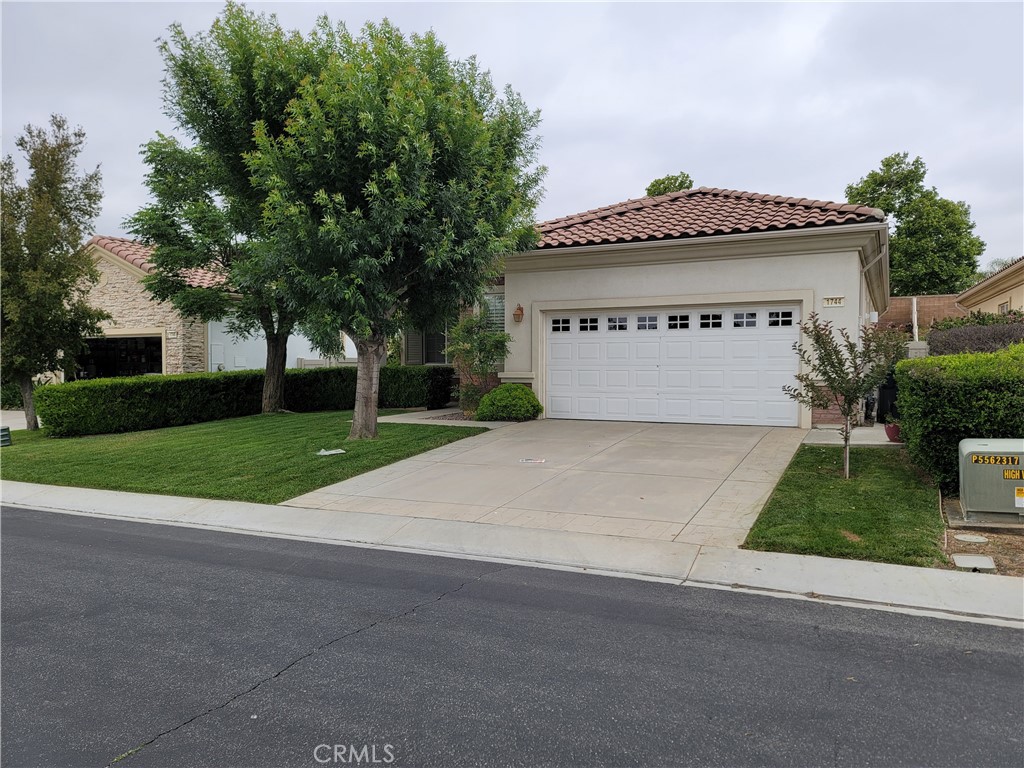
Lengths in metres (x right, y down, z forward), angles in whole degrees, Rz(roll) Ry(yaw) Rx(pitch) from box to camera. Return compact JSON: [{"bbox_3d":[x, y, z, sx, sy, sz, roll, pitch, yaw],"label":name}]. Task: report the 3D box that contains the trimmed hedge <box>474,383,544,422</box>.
[{"bbox_3d":[-0.069,0.365,14.600,1.340,0.770,1.250,0,1,0],"label":"trimmed hedge"}]

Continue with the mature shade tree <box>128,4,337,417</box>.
[{"bbox_3d":[-6.557,-4.224,17.600,5.400,9.600,5.200,0,1,0],"label":"mature shade tree"}]

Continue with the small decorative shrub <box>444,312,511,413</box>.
[{"bbox_3d":[-0.732,-0.446,15.700,1.400,2.100,1.300,0,1,0],"label":"small decorative shrub"}]

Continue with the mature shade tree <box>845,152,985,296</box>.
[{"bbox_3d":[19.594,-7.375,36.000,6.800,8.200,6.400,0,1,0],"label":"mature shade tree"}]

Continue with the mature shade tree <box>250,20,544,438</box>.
[{"bbox_3d":[-2.075,-2.800,13.400,5.200,7.500,5.000,0,1,0],"label":"mature shade tree"}]

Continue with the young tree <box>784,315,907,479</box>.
[{"bbox_3d":[4.071,0.152,9.000,1.460,1.980,1.400,0,1,0],"label":"young tree"}]

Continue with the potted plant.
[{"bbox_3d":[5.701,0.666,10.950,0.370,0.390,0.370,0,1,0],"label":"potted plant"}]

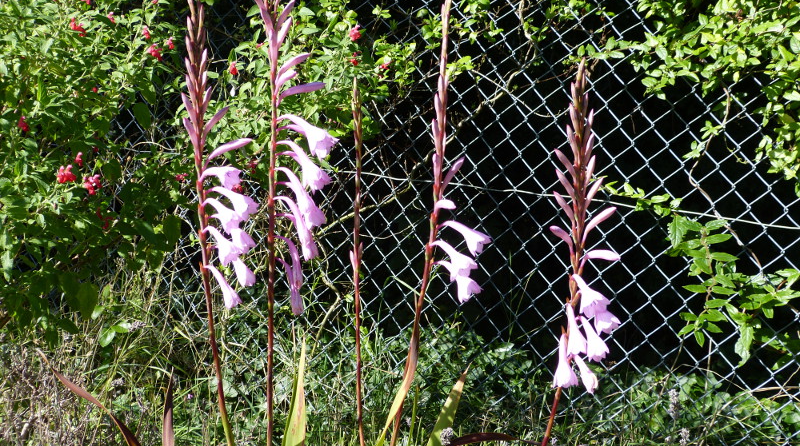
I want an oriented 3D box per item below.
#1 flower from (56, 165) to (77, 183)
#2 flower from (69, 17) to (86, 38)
[{"bbox_3d":[-0.743,-0.107,2.420,0.043,0.038,0.034,-1,9,-17],"label":"flower"},{"bbox_3d":[-0.711,-0.432,2.400,0.036,0.042,0.034,-2,9,-22],"label":"flower"}]

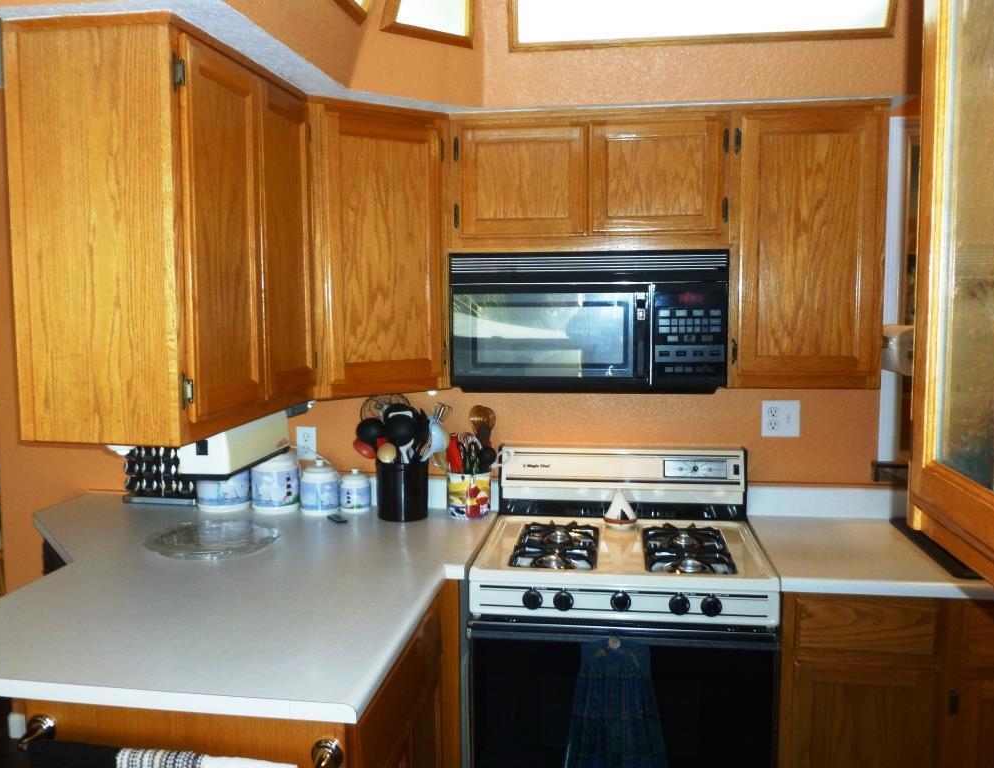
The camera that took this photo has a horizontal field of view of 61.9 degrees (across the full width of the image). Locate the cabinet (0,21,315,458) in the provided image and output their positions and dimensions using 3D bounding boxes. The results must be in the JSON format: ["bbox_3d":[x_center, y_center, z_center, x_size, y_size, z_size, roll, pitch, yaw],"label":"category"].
[{"bbox_3d":[-0.657,-0.301,1.767,0.347,0.757,0.664,0,6,8],"label":"cabinet"}]

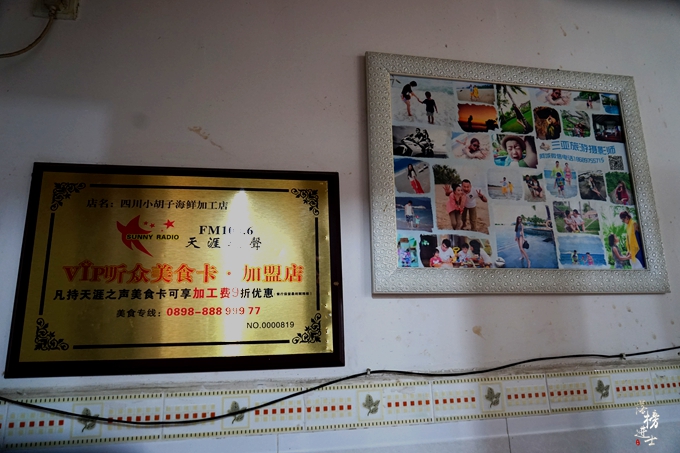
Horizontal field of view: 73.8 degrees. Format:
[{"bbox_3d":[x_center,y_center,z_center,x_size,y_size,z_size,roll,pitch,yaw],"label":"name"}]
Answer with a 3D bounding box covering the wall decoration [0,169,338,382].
[{"bbox_3d":[-0.285,0.073,0.864,0.588,0.391,0.022,1,-13,-10],"label":"wall decoration"}]

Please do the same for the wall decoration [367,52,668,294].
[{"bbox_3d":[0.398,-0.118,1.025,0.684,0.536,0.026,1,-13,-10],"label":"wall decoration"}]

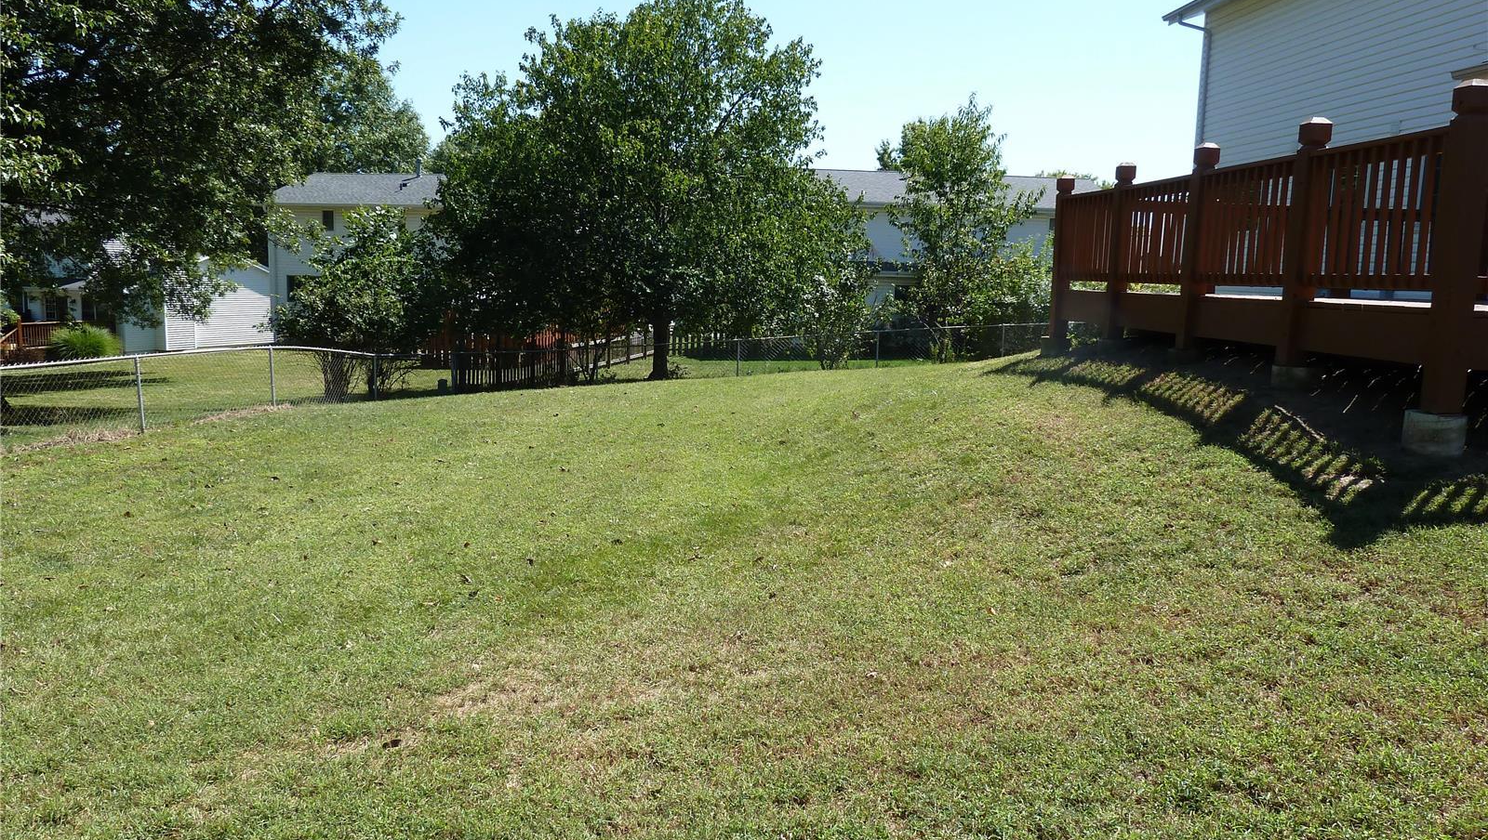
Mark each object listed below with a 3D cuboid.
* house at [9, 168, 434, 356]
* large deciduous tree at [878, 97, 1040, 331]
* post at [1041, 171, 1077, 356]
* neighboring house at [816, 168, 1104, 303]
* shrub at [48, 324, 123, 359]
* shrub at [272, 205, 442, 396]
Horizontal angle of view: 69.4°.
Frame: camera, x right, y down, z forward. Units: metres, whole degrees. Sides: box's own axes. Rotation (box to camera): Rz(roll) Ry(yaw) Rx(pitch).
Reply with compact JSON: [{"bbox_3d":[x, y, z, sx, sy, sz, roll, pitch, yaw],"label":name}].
[{"bbox_3d":[-19.495,-7.055,44.996,17.000,7.400,10.000,0,8,-3],"label":"house"},{"bbox_3d":[4.618,-4.059,23.148,3.353,5.548,3.300,1,8,0],"label":"large deciduous tree"},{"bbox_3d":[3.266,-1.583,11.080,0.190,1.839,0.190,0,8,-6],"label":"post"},{"bbox_3d":[8.511,-7.233,46.728,14.500,7.200,9.000,-1,8,-14],"label":"neighboring house"},{"bbox_3d":[-23.010,-2.699,37.547,2.525,1.301,2.400,1,8,0],"label":"shrub"},{"bbox_3d":[-7.605,-2.270,21.209,3.306,3.814,3.200,1,8,0],"label":"shrub"}]

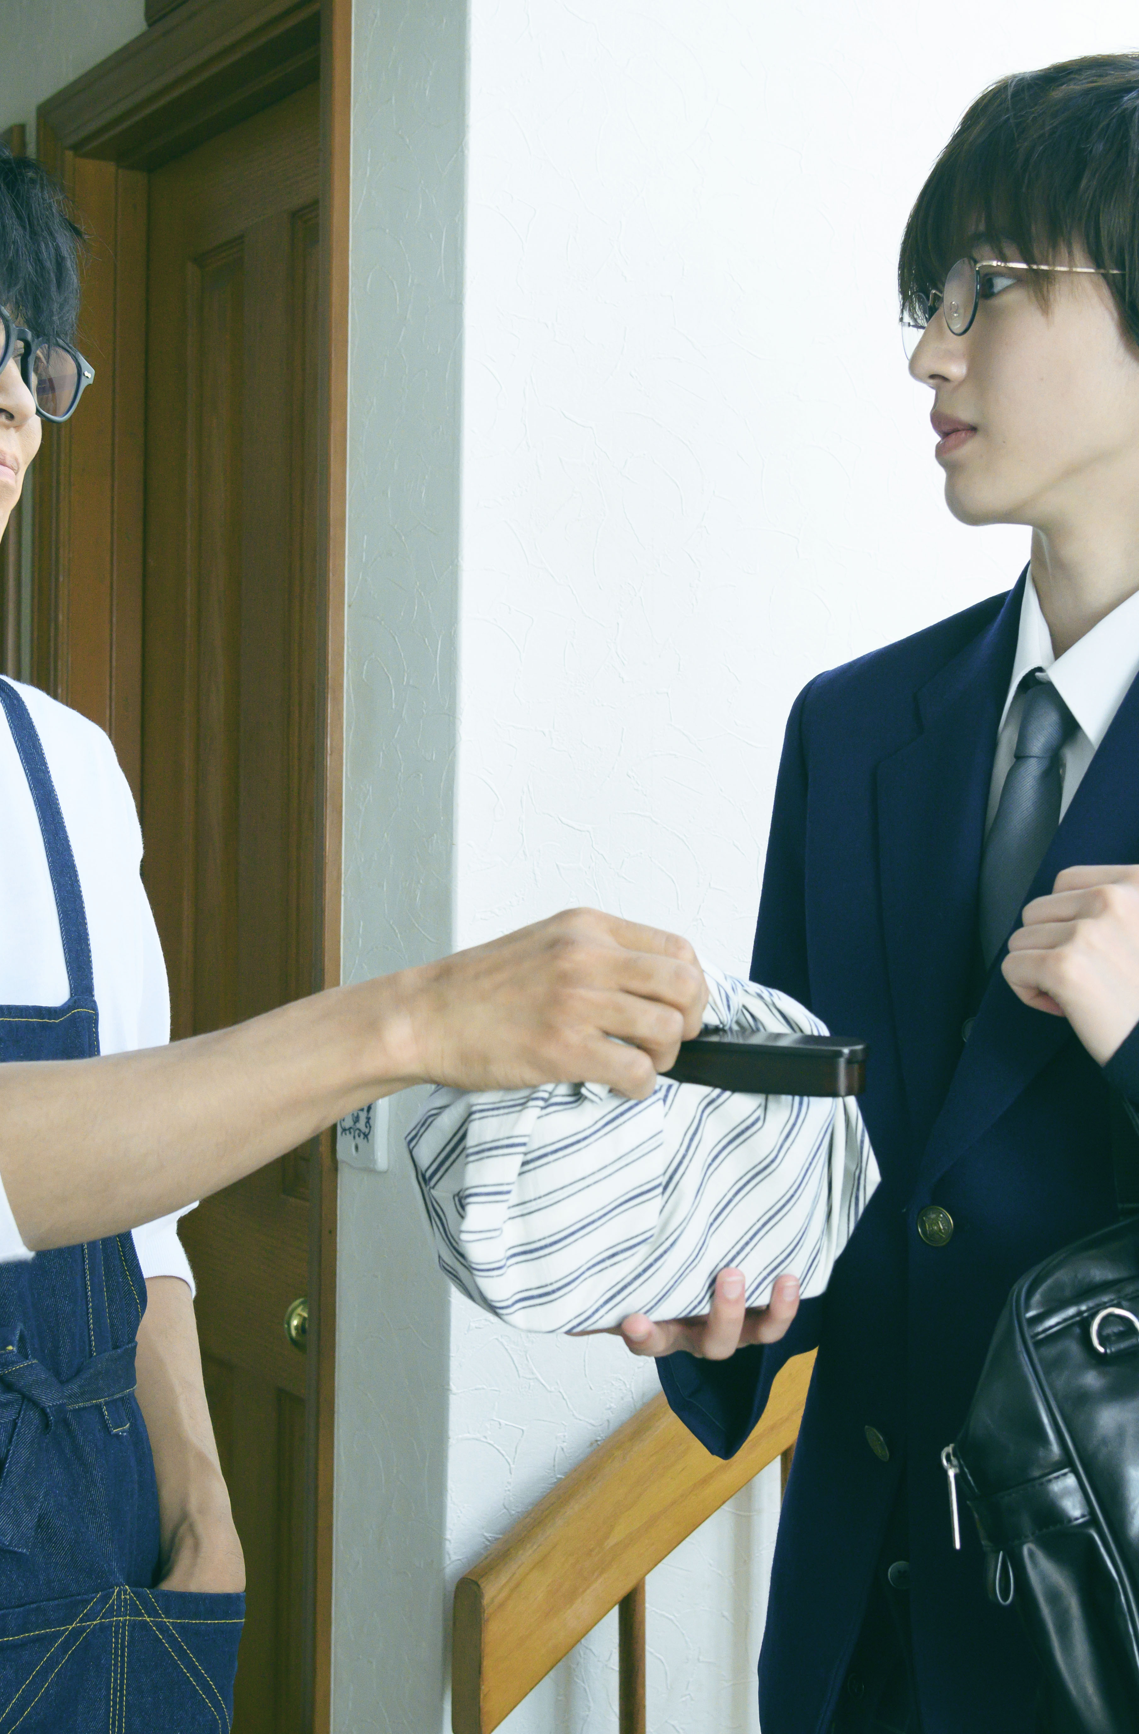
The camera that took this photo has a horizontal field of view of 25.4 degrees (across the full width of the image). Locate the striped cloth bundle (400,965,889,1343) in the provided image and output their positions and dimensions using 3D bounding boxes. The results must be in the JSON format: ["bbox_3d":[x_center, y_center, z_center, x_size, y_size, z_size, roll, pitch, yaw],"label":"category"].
[{"bbox_3d":[0.036,0.138,1.250,0.200,0.162,0.140,1,0,-22],"label":"striped cloth bundle"}]

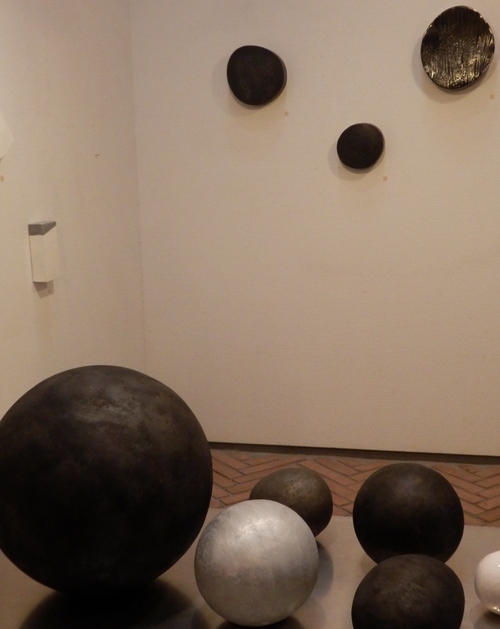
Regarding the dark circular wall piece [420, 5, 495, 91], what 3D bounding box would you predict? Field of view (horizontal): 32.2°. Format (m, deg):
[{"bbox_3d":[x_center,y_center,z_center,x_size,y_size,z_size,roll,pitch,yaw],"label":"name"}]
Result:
[{"bbox_3d":[0.712,-0.912,2.971,0.246,0.275,0.060,1,11,13],"label":"dark circular wall piece"}]

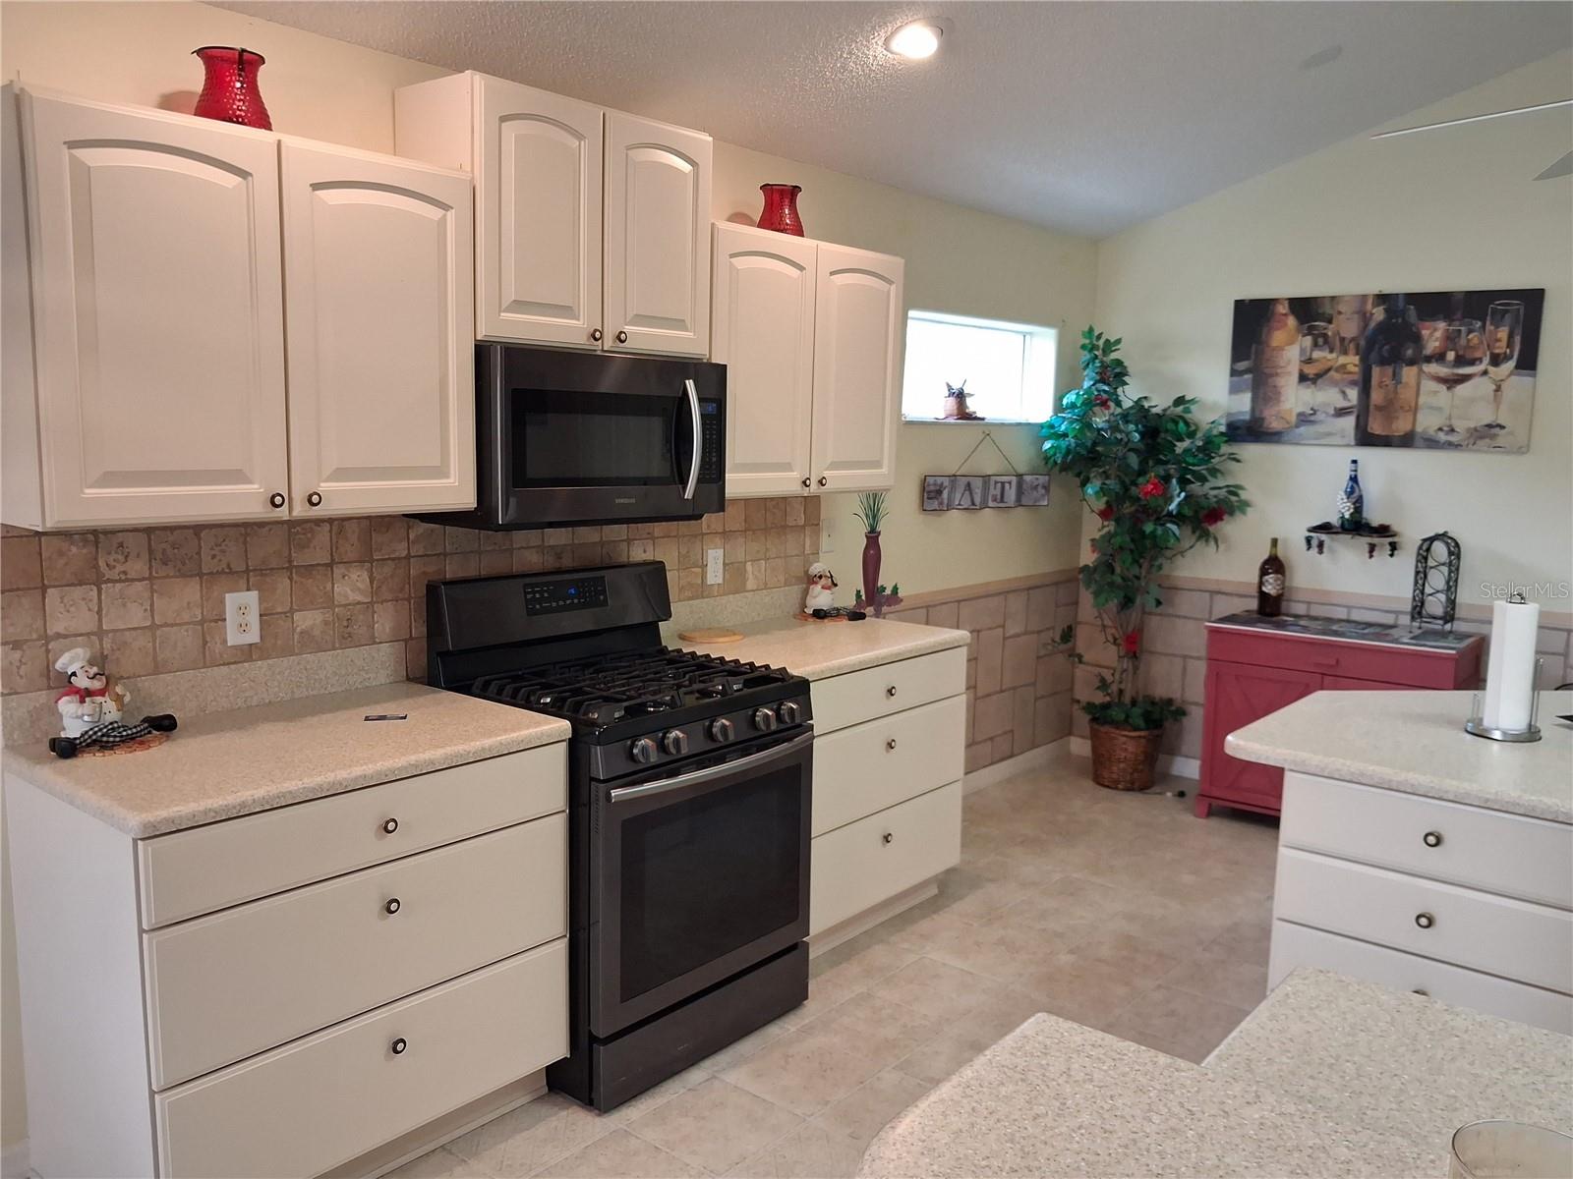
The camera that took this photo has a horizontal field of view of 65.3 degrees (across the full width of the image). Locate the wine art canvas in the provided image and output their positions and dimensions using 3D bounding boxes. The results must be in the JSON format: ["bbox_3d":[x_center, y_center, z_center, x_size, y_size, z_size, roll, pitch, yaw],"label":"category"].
[{"bbox_3d":[2.402,-0.888,5.026,1.165,0.615,0.035,8,10,39],"label":"wine art canvas"}]

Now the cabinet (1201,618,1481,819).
[{"bbox_3d":[2.216,0.568,4.974,0.905,0.810,0.520,7,10,35],"label":"cabinet"}]

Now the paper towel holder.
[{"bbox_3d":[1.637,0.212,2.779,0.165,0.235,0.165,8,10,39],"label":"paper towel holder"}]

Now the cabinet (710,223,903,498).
[{"bbox_3d":[-0.042,-0.688,3.850,0.330,0.760,0.912,8,10,39],"label":"cabinet"}]

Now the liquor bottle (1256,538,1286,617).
[{"bbox_3d":[2.066,-0.050,5.224,0.105,0.335,0.105,8,10,39],"label":"liquor bottle"}]

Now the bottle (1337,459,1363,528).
[{"bbox_3d":[2.291,-0.386,4.968,0.095,0.287,0.090,8,10,39],"label":"bottle"}]

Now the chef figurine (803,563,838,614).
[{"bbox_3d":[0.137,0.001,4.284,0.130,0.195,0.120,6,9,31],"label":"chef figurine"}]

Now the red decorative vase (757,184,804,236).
[{"bbox_3d":[-0.025,-1.155,3.783,0.150,0.195,0.150,1,8,0],"label":"red decorative vase"}]

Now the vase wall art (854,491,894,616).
[{"bbox_3d":[0.332,-0.145,4.599,0.045,0.475,0.220,8,11,40],"label":"vase wall art"}]

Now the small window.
[{"bbox_3d":[0.788,-0.913,5.183,0.140,0.430,1.210,8,10,39],"label":"small window"}]

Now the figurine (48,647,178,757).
[{"bbox_3d":[-1.350,0.207,2.464,0.145,0.190,0.250,3,8,14],"label":"figurine"}]

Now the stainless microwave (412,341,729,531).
[{"bbox_3d":[-0.547,-0.399,3.211,0.430,0.425,0.757,8,10,39],"label":"stainless microwave"}]

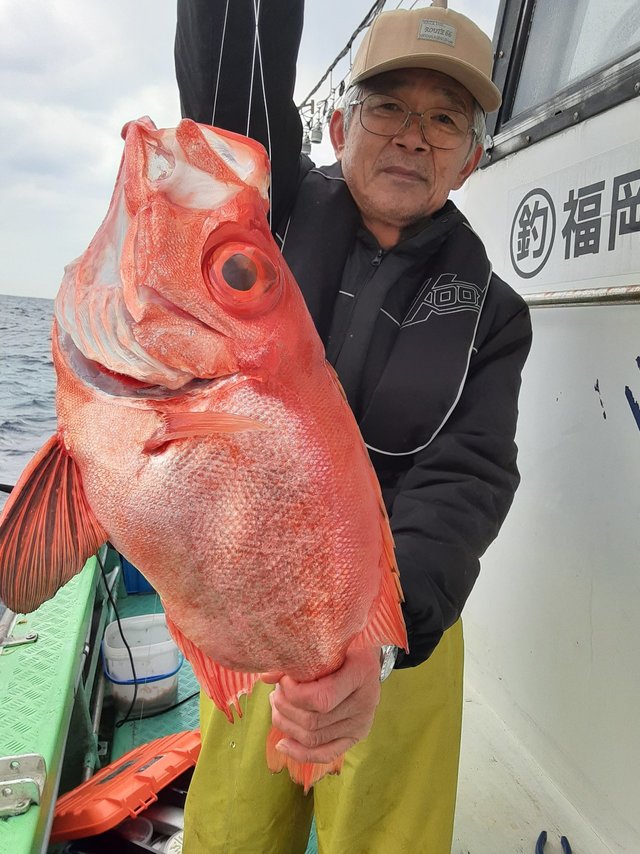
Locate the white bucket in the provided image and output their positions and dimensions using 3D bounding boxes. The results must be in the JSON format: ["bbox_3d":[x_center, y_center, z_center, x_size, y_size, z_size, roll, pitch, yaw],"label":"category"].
[{"bbox_3d":[-0.586,0.778,2.165,0.228,0.240,0.218,0,10,-28],"label":"white bucket"}]

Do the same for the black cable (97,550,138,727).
[{"bbox_3d":[-0.610,0.640,2.010,0.135,0.570,0.130,-3,10,-14],"label":"black cable"}]

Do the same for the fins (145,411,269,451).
[{"bbox_3d":[-0.087,0.003,0.505,0.095,0.028,0.025,6,12,5],"label":"fins"}]

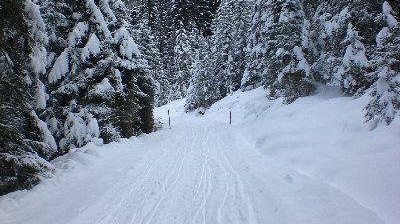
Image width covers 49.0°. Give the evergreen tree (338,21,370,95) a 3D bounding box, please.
[{"bbox_3d":[6.640,-2.300,19.000,1.500,3.150,1.500,0,1,0],"label":"evergreen tree"}]

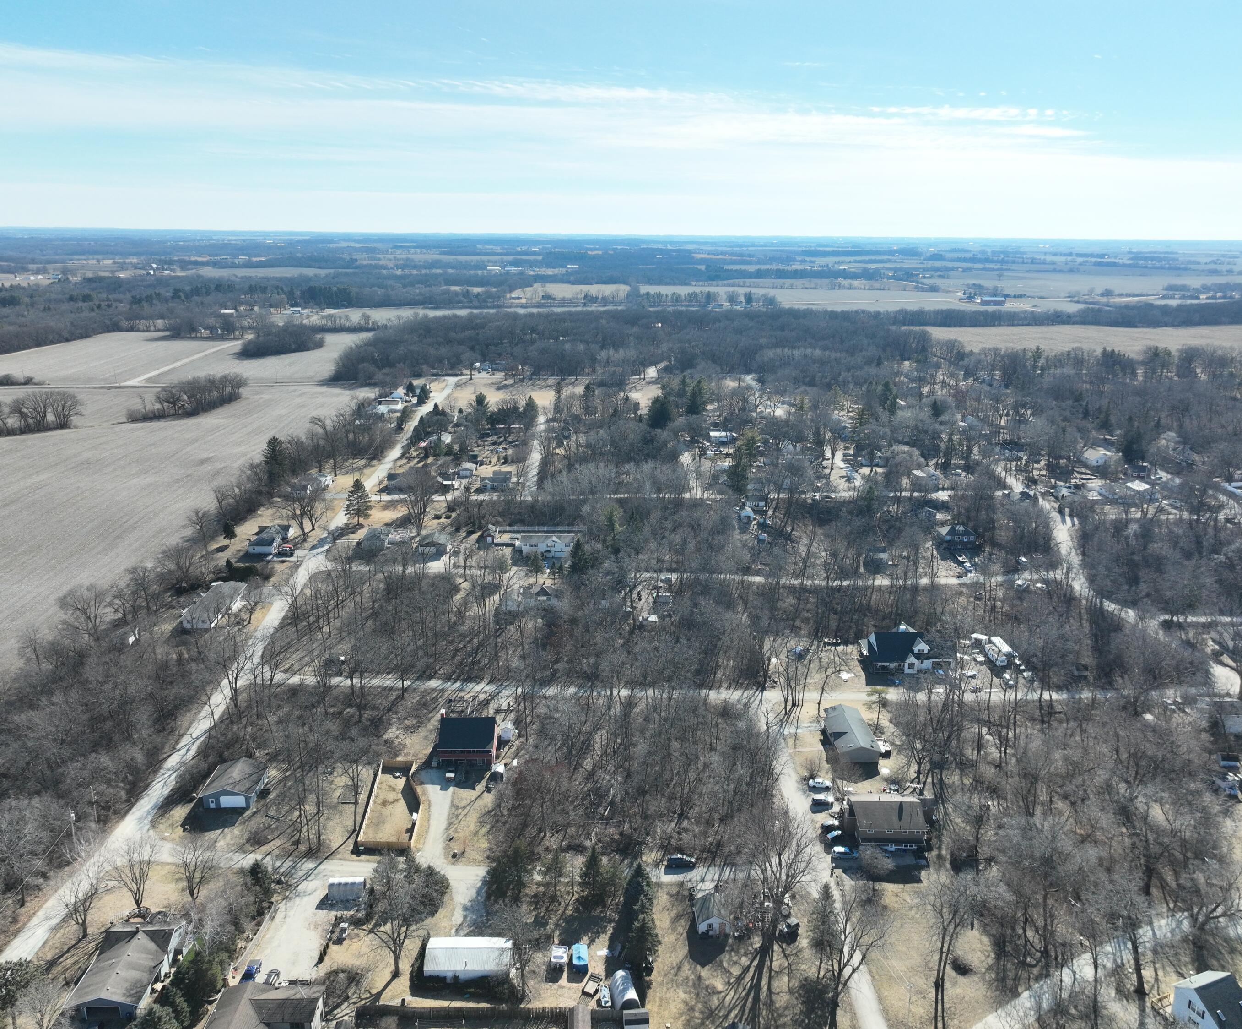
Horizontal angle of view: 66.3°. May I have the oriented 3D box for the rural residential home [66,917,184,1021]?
[{"bbox_3d":[-74.620,68.262,144.608,10.500,4.700,17.200,0,17,-3],"label":"rural residential home"}]

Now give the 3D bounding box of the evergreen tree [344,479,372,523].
[{"bbox_3d":[-103.544,-5.263,375.595,11.011,18.566,11.011,1,17,0],"label":"evergreen tree"}]

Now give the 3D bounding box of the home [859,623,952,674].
[{"bbox_3d":[77.957,36.172,260.246,23.205,8.677,14.428,0,17,-1],"label":"home"}]

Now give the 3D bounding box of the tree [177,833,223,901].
[{"bbox_3d":[-70.625,59.637,159.940,7.600,12.500,7.400,1,17,0],"label":"tree"}]

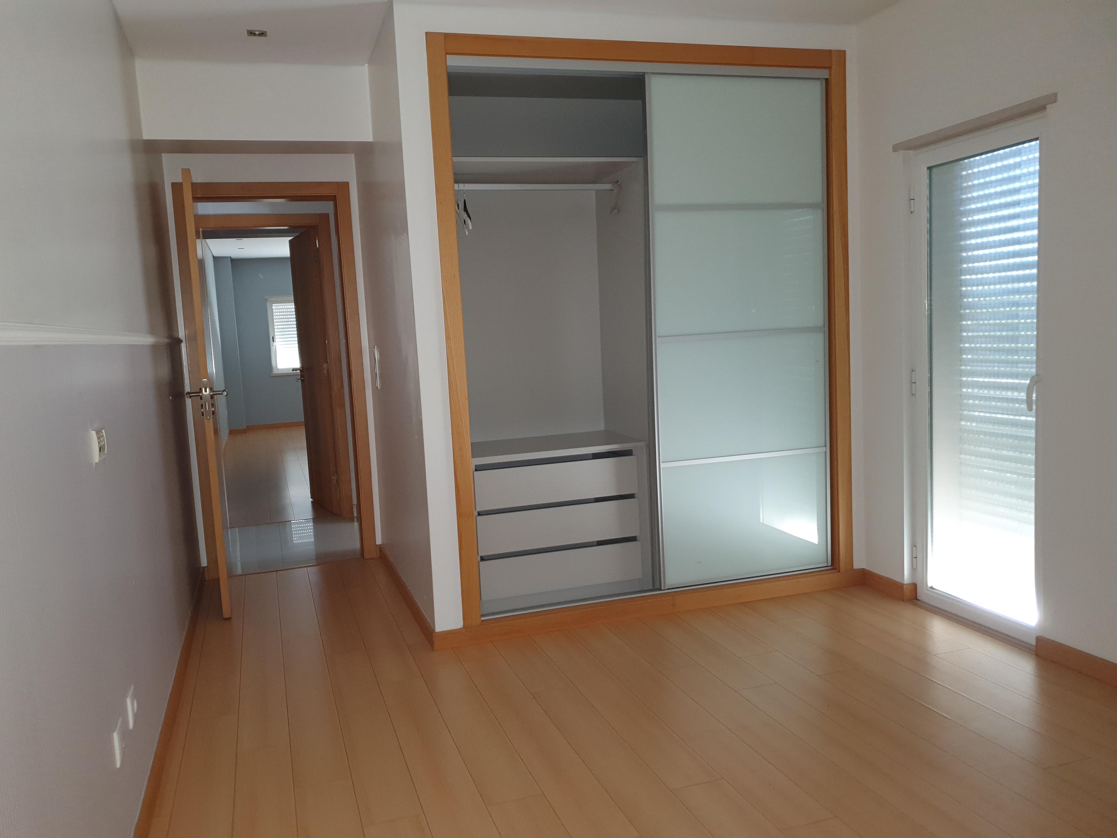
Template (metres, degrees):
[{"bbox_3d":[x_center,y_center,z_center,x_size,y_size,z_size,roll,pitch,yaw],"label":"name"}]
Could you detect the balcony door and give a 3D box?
[{"bbox_3d":[1.650,-0.124,3.271,0.071,1.900,0.670,-5,7,-19],"label":"balcony door"}]

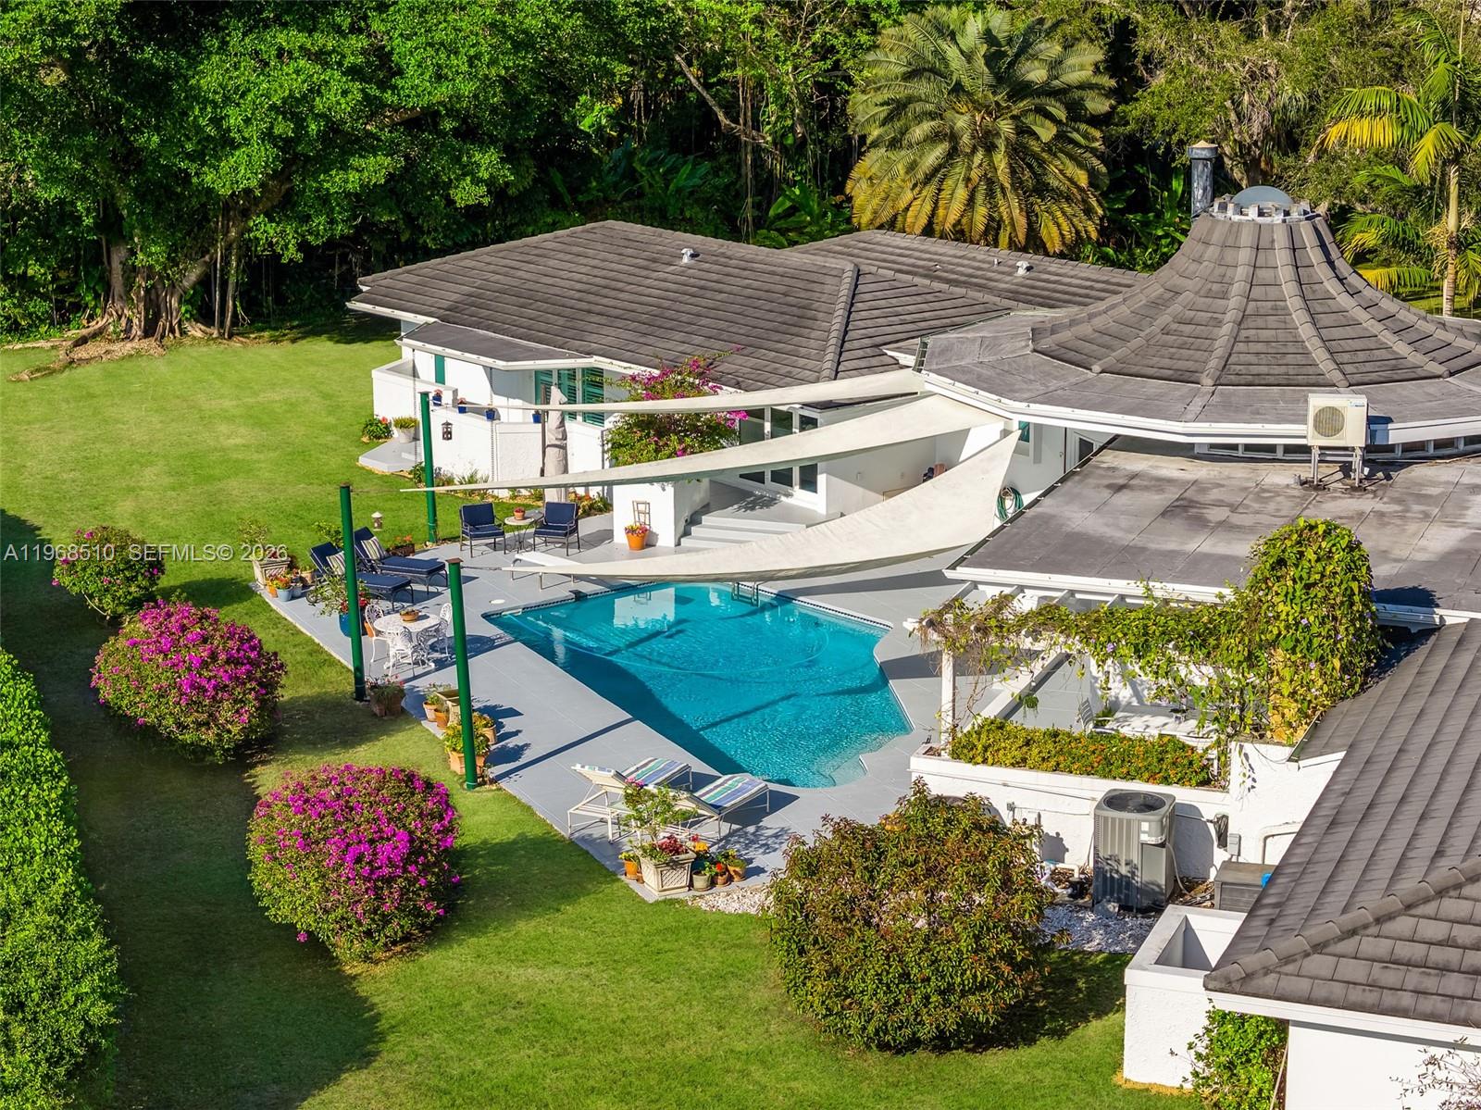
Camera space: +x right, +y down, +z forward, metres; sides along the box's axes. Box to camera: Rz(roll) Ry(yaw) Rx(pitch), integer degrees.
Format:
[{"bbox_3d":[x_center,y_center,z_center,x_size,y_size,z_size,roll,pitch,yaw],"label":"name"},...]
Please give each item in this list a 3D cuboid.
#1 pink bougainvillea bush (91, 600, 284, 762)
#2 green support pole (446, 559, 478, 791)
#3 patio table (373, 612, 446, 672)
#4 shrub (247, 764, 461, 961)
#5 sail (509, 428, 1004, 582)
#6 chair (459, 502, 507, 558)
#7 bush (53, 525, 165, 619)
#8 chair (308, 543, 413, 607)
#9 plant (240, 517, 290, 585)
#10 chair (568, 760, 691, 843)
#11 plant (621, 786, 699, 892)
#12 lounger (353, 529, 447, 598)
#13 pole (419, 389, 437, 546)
[{"bbox_3d":[-7.960,1.730,43.100,2.740,2.120,2.740,0,14,0],"label":"pink bougainvillea bush"},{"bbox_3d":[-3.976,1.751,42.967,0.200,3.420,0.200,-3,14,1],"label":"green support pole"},{"bbox_3d":[-5.138,1.390,46.413,1.040,0.700,1.040,0,15,0],"label":"patio table"},{"bbox_3d":[-4.582,3.630,35.443,2.480,2.200,2.450,0,15,0],"label":"shrub"},{"bbox_3d":[1.309,-0.427,43.419,10.483,0.850,3.219,-11,19,-36],"label":"sail"},{"bbox_3d":[-4.958,-0.484,57.615,0.680,0.880,0.740,-6,15,-22],"label":"chair"},{"bbox_3d":[-10.367,0.304,49.133,1.850,1.600,1.850,0,15,0],"label":"bush"},{"bbox_3d":[-6.347,0.308,49.948,1.680,0.950,0.650,6,16,20],"label":"chair"},{"bbox_3d":[-8.400,-0.105,52.752,0.850,1.080,0.750,-5,15,-20],"label":"plant"},{"bbox_3d":[-1.520,3.200,42.249,0.670,0.920,2.300,6,15,24],"label":"chair"},{"bbox_3d":[-0.978,3.486,37.297,0.950,1.360,0.900,-8,17,-29],"label":"plant"},{"bbox_3d":[-5.874,0.067,50.847,1.680,0.950,0.650,6,16,20],"label":"lounger"},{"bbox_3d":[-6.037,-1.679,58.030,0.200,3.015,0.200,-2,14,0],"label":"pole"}]

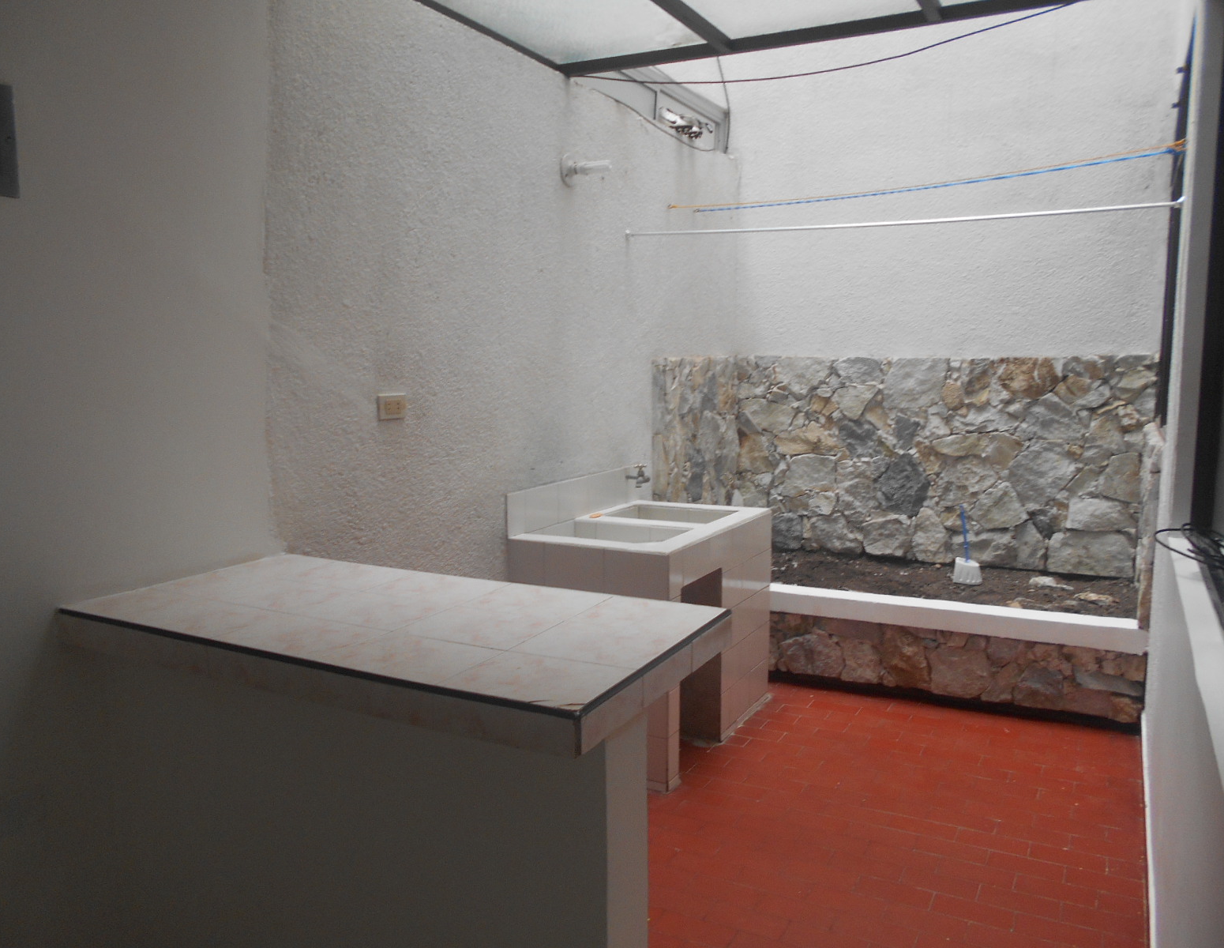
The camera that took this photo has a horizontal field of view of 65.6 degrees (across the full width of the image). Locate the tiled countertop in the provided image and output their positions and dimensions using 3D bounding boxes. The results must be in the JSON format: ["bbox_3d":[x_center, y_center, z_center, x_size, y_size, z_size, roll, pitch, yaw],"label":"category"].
[{"bbox_3d":[-0.431,0.299,1.853,1.194,0.067,0.599,3,8,28],"label":"tiled countertop"}]

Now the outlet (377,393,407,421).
[{"bbox_3d":[-0.629,-0.192,2.721,0.012,0.070,0.114,3,8,28],"label":"outlet"}]

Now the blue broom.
[{"bbox_3d":[1.590,0.319,4.296,0.135,0.355,0.055,-4,5,29],"label":"blue broom"}]

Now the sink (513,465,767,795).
[{"bbox_3d":[0.151,0.496,3.608,0.613,0.930,1.009,3,8,28],"label":"sink"}]

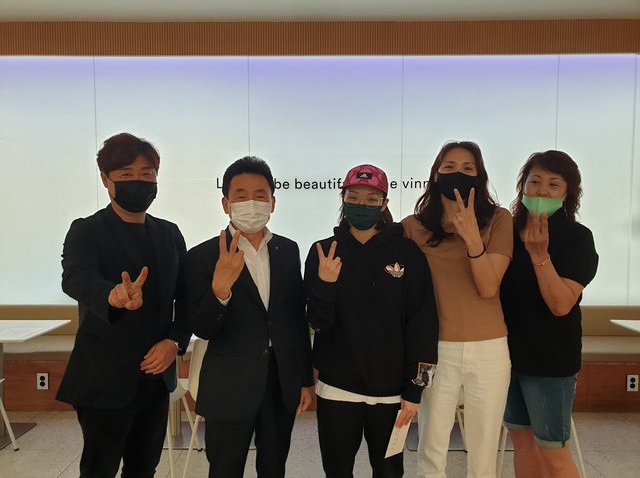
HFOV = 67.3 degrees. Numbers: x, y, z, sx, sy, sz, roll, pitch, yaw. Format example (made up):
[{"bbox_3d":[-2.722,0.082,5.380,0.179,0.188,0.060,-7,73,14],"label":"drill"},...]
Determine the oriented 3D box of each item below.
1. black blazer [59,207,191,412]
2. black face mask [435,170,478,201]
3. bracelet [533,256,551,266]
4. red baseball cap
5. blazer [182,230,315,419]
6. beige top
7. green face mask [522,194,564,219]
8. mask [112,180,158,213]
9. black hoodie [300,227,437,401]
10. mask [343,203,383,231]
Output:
[{"bbox_3d":[-0.655,0.224,1.620,0.480,0.680,0.380,-2,4,-24],"label":"black blazer"},{"bbox_3d":[0.475,-0.180,1.660,0.145,0.105,0.085,5,5,17],"label":"black face mask"},{"bbox_3d":[0.714,0.068,1.550,0.062,0.022,0.050,-16,16,25],"label":"bracelet"},{"bbox_3d":[0.155,-0.211,1.680,0.165,0.115,0.245,6,10,12],"label":"red baseball cap"},{"bbox_3d":[-0.239,0.292,1.680,0.460,0.670,0.340,-1,4,-20],"label":"blazer"},{"bbox_3d":[0.503,0.130,1.760,0.410,0.480,0.250,2,4,24],"label":"beige top"},{"bbox_3d":[0.785,-0.114,1.680,0.145,0.095,0.085,9,8,34],"label":"green face mask"},{"bbox_3d":[-0.613,-0.140,1.580,0.145,0.115,0.090,-2,4,-30],"label":"mask"},{"bbox_3d":[0.182,0.256,1.700,0.470,0.620,0.310,1,4,10],"label":"black hoodie"},{"bbox_3d":[0.144,-0.073,1.630,0.140,0.100,0.085,4,4,11],"label":"mask"}]

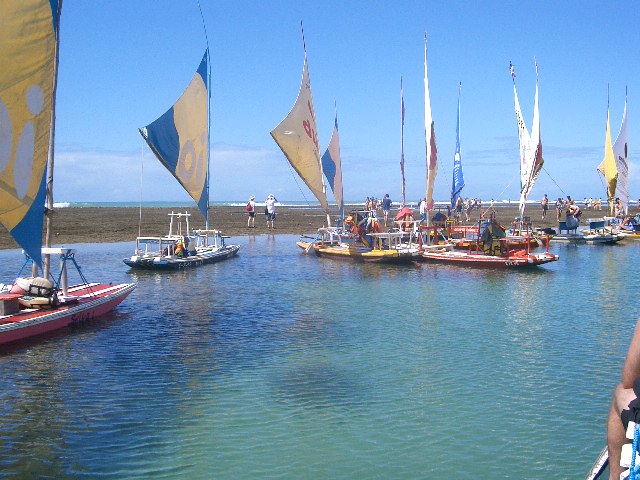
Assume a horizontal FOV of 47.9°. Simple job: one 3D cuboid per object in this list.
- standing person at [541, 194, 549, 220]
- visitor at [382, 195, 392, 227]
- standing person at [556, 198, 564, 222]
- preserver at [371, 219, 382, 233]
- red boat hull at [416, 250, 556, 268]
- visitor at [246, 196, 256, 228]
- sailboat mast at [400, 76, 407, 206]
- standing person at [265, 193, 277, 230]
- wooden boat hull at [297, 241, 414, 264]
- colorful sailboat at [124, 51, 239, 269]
[{"bbox_3d":[16.070,-2.388,51.550,0.500,1.730,0.360,1,3,25],"label":"standing person"},{"bbox_3d":[3.529,-1.524,37.699,0.520,1.720,0.420,-2,4,-30],"label":"visitor"},{"bbox_3d":[16.136,-2.013,48.382,0.380,1.570,0.450,-2,4,-32],"label":"standing person"},{"bbox_3d":[1.520,-0.383,19.300,0.320,0.400,0.220,0,3,6],"label":"preserver"},{"bbox_3d":[3.851,0.348,18.046,1.250,0.400,4.200,-2,4,-37],"label":"red boat hull"},{"bbox_3d":[-3.565,-1.449,37.524,0.500,1.660,0.450,2,4,37],"label":"visitor"},{"bbox_3d":[2.904,-3.103,25.000,0.200,5.130,0.200,-1,0,18],"label":"sailboat mast"},{"bbox_3d":[-2.540,-1.450,37.001,0.600,1.760,0.450,1,3,15],"label":"standing person"},{"bbox_3d":[0.781,0.266,19.543,1.250,0.420,4.400,-3,4,-38],"label":"wooden boat hull"},{"bbox_3d":[-3.027,-2.203,17.807,1.500,5.600,4.700,1,3,19],"label":"colorful sailboat"}]

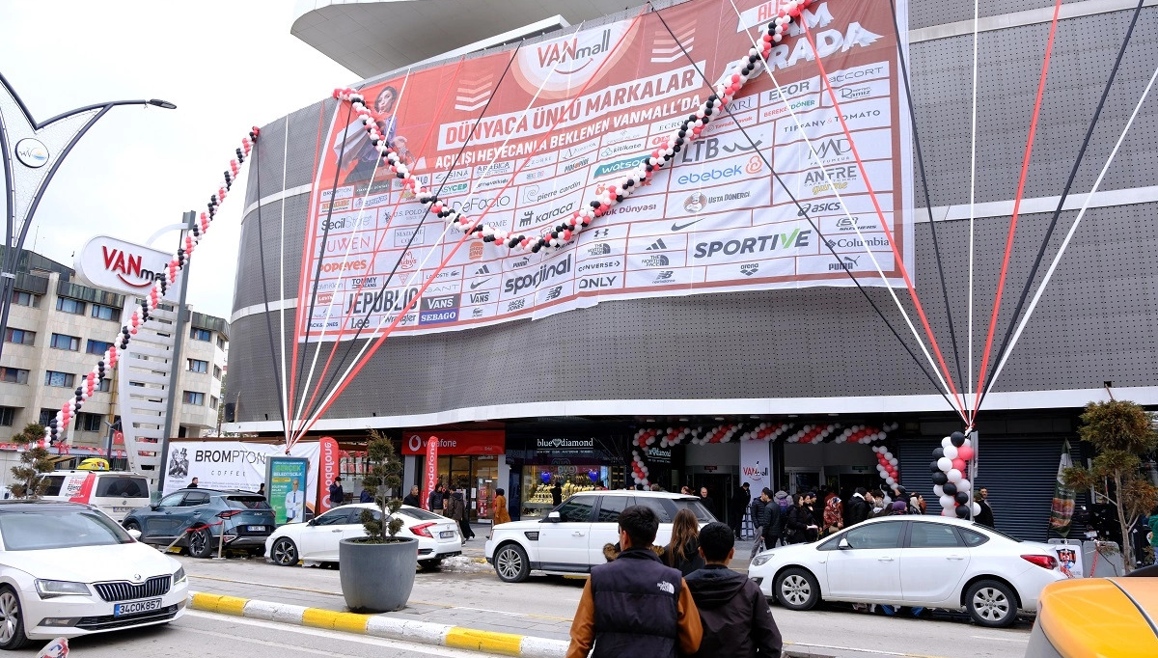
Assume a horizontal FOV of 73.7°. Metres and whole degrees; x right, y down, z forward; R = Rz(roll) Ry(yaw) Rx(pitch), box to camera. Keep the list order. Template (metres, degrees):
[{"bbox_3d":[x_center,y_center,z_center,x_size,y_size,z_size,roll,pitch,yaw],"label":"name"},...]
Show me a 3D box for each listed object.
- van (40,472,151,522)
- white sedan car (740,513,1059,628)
[{"bbox_3d":[-15.688,5.483,23.950,5.000,1.970,1.950,-5,-13,28],"label":"van"},{"bbox_3d":[5.074,3.740,12.375,4.660,1.500,1.880,-4,-12,26],"label":"white sedan car"}]

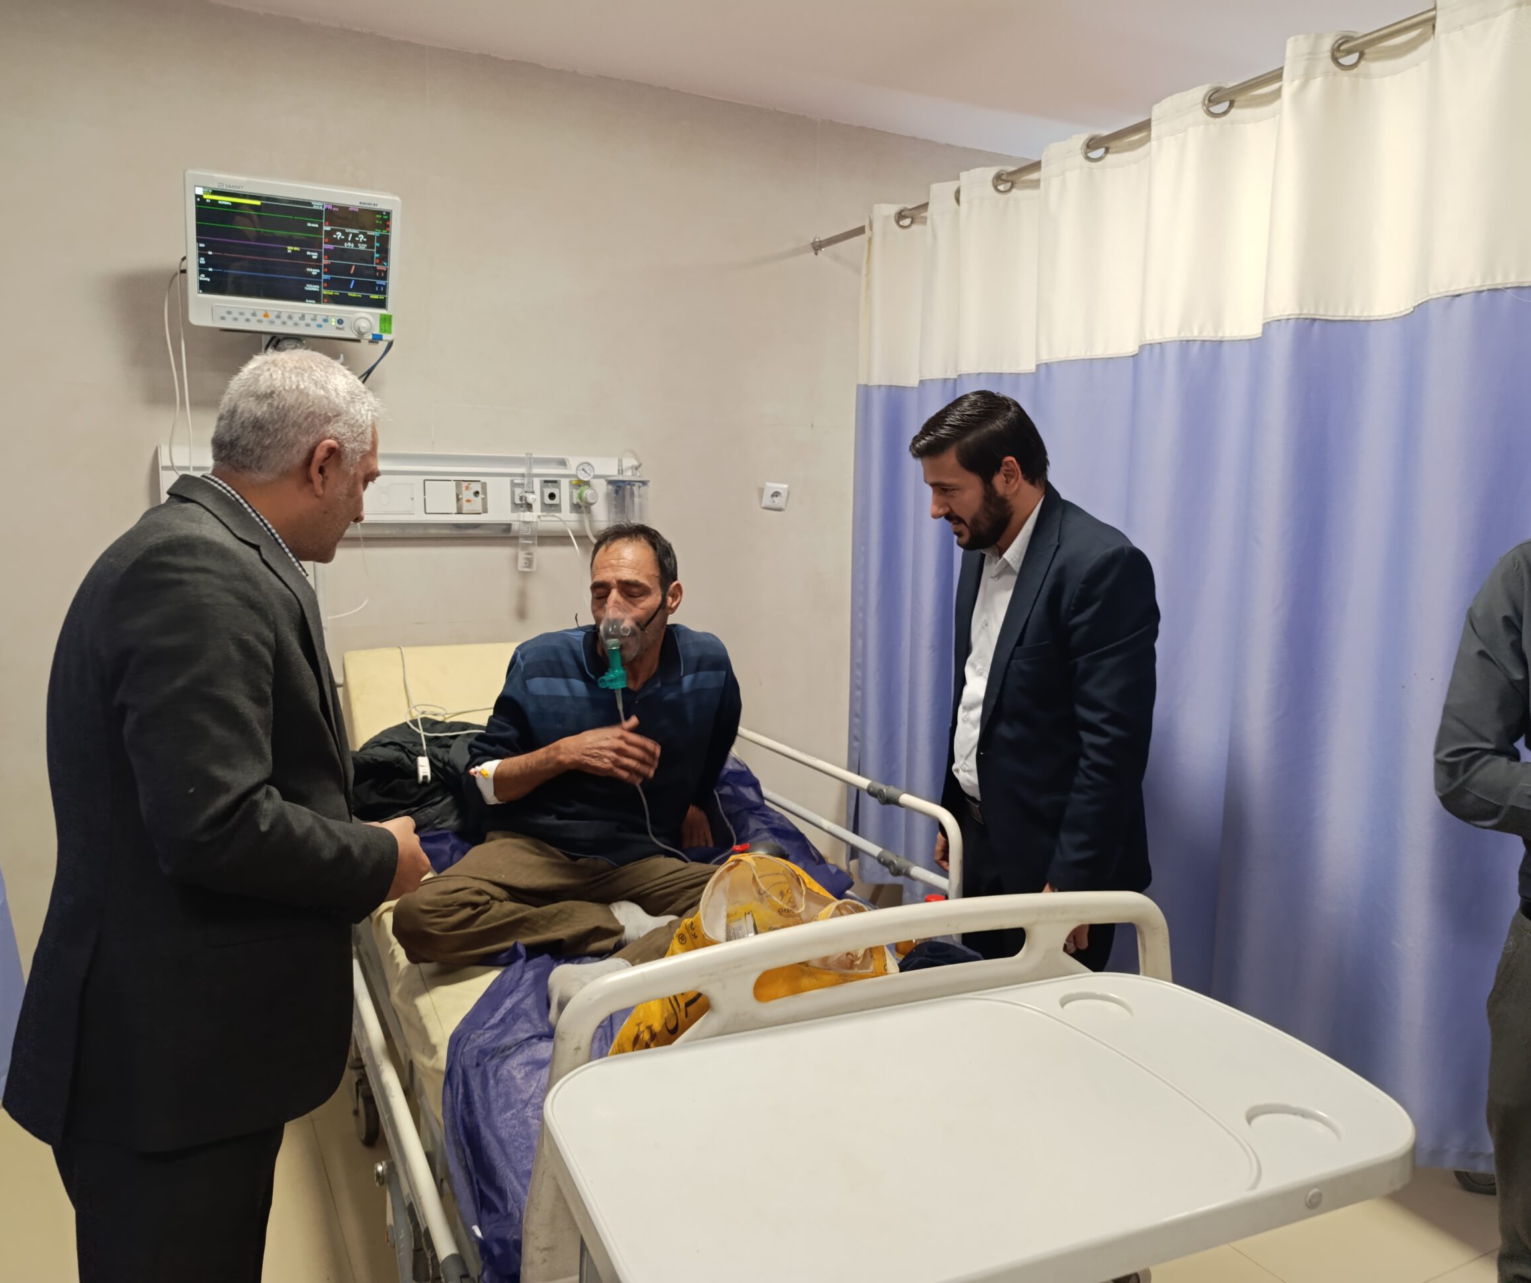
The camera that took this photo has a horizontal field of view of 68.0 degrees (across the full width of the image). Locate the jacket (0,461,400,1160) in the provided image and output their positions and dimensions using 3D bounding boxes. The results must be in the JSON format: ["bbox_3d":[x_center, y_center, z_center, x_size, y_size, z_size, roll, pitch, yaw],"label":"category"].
[{"bbox_3d":[-0.690,0.166,1.390,0.430,0.745,0.510,-5,9,-36],"label":"jacket"}]

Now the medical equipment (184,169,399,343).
[{"bbox_3d":[-0.975,-0.797,2.335,0.396,0.297,0.140,-5,33,-31],"label":"medical equipment"}]

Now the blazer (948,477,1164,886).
[{"bbox_3d":[0.539,0.079,2.130,0.360,0.740,0.510,-3,8,-25],"label":"blazer"}]

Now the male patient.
[{"bbox_3d":[-0.358,0.167,2.040,0.640,0.770,0.700,-1,7,-12],"label":"male patient"}]

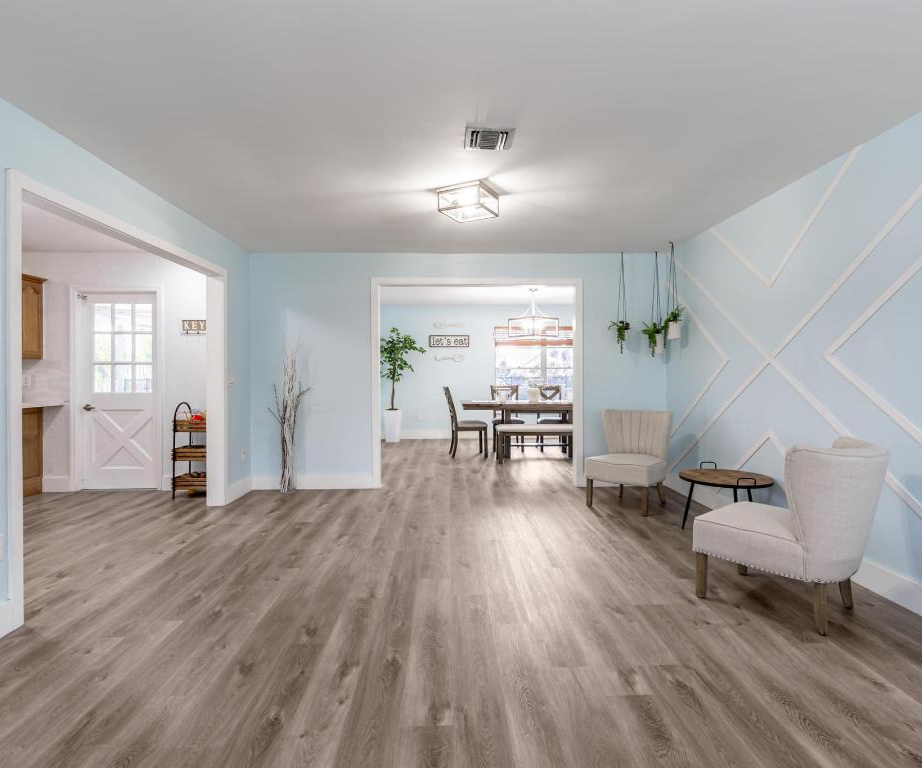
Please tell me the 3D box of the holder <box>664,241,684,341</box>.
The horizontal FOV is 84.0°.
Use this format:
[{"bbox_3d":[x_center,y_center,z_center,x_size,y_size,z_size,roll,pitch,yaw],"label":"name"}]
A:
[{"bbox_3d":[2.051,-0.893,4.968,0.190,0.940,0.180,0,1,-1],"label":"holder"}]

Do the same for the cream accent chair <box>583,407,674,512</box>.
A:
[{"bbox_3d":[1.508,0.671,4.560,0.600,0.830,0.660,1,1,40],"label":"cream accent chair"}]

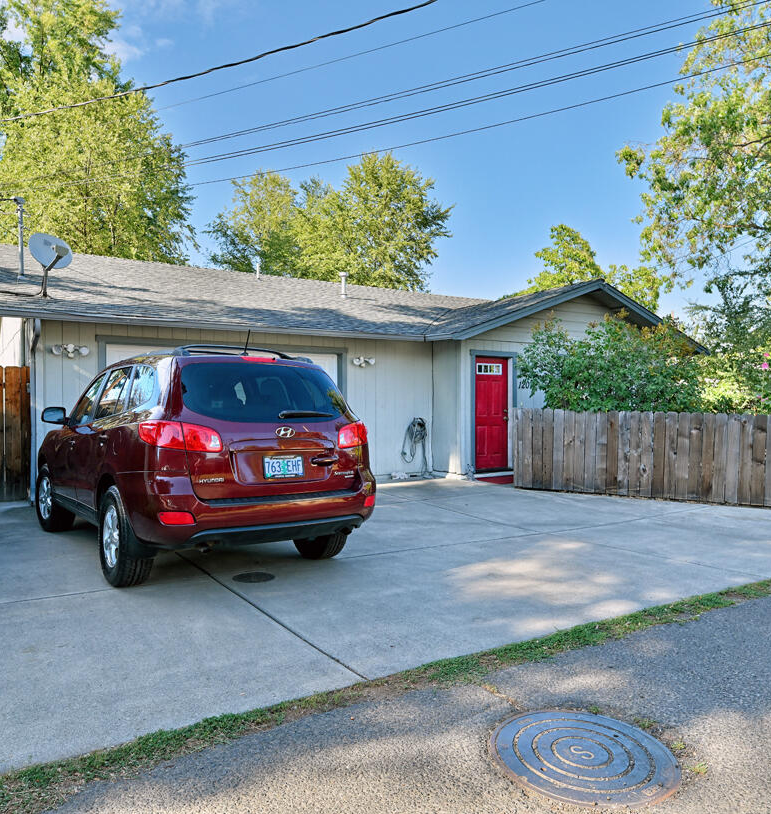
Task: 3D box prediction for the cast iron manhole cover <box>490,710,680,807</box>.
[{"bbox_3d":[0.776,1.371,2.545,0.700,0.040,0.700,0,1,0],"label":"cast iron manhole cover"}]

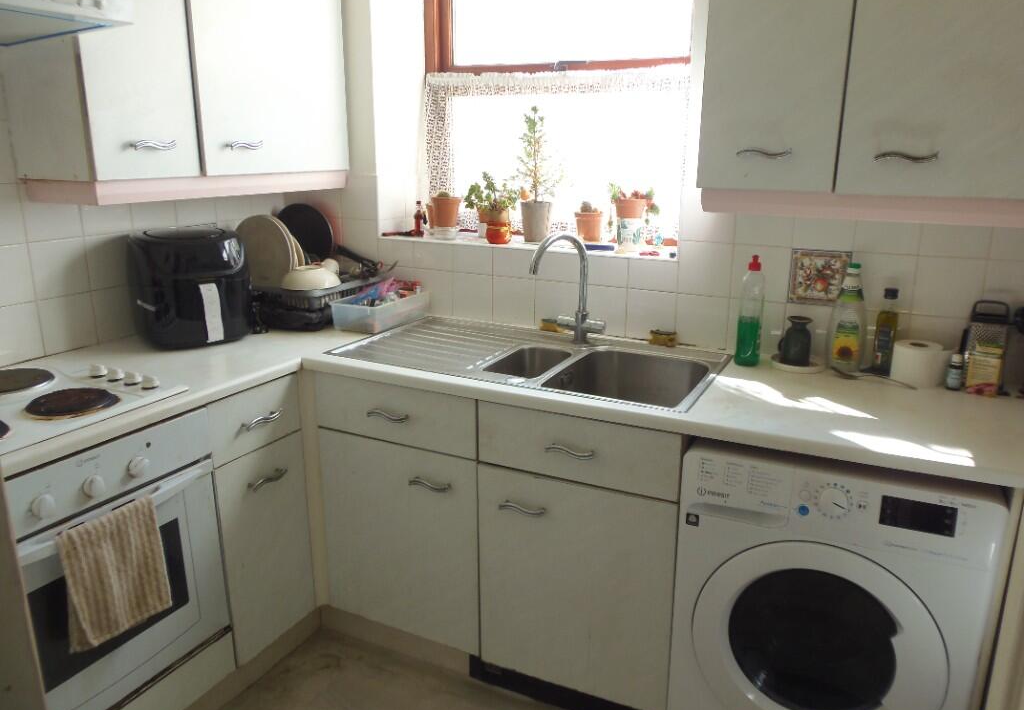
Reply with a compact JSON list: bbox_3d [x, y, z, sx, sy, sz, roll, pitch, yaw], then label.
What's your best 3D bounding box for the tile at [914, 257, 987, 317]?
[{"bbox_3d":[1.101,-0.170,1.785,0.149,0.149,0.008,8,17,24],"label":"tile"}]

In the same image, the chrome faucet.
[{"bbox_3d":[0.141,-0.181,2.018,0.230,0.325,0.140,-14,21,-43],"label":"chrome faucet"}]

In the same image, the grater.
[{"bbox_3d":[1.139,-0.026,1.710,0.100,0.216,0.080,10,18,29],"label":"grater"}]

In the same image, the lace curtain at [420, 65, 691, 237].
[{"bbox_3d":[0.136,-0.679,2.398,1.000,0.540,0.045,8,18,24],"label":"lace curtain"}]

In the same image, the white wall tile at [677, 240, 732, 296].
[{"bbox_3d":[0.542,-0.239,1.990,0.146,0.146,0.010,8,17,25],"label":"white wall tile"}]

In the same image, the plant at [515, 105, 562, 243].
[{"bbox_3d":[0.090,-0.592,2.341,0.148,0.431,0.148,0,16,0],"label":"plant"}]

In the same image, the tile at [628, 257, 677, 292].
[{"bbox_3d":[0.408,-0.233,2.055,0.148,0.090,0.010,8,18,24],"label":"tile"}]

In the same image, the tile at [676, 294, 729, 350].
[{"bbox_3d":[0.541,-0.097,2.031,0.146,0.146,0.010,8,17,25],"label":"tile"}]

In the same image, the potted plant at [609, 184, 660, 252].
[{"bbox_3d":[0.370,-0.422,2.185,0.150,0.203,0.140,8,17,24],"label":"potted plant"}]

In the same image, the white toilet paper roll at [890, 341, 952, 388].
[{"bbox_3d":[1.003,0.020,1.757,0.120,0.100,0.120,8,17,24],"label":"white toilet paper roll"}]

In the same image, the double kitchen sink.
[{"bbox_3d":[0.046,0.073,1.970,0.983,0.168,0.519,8,17,25],"label":"double kitchen sink"}]

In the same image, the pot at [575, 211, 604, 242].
[{"bbox_3d":[0.262,-0.420,2.348,0.099,0.101,0.099,0,16,0],"label":"pot"}]

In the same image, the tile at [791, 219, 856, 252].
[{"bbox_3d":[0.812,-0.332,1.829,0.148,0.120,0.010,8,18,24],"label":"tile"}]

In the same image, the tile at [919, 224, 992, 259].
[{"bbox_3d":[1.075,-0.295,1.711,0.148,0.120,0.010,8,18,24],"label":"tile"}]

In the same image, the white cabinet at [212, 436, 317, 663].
[{"bbox_3d":[-0.897,0.477,2.026,0.552,0.573,0.299,9,18,27],"label":"white cabinet"}]

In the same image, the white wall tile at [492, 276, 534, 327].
[{"bbox_3d":[0.004,-0.173,2.269,0.148,0.151,0.010,8,18,24],"label":"white wall tile"}]

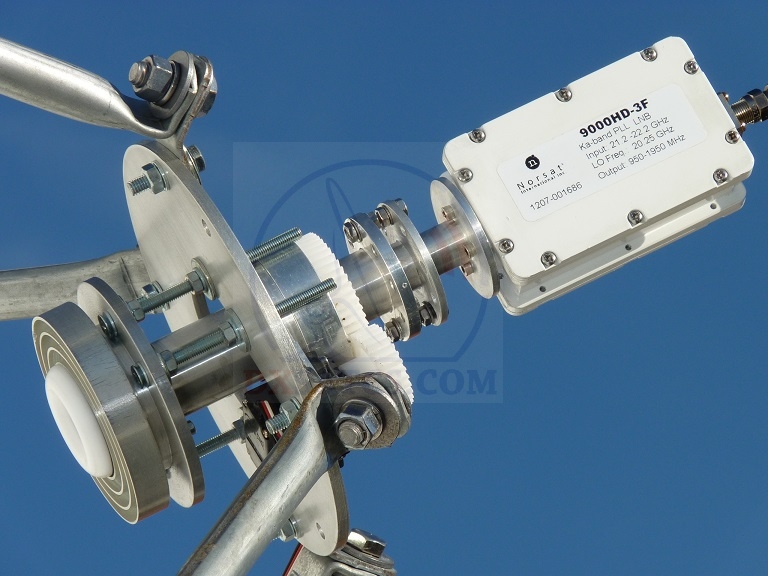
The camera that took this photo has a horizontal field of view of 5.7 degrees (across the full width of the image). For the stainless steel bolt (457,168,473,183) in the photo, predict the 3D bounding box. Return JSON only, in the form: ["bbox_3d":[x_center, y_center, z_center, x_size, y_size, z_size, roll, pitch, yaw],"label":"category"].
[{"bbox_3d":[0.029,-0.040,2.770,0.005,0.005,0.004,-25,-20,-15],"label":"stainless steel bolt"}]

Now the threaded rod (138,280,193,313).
[{"bbox_3d":[-0.080,0.003,2.825,0.021,0.005,0.005,-25,0,-12],"label":"threaded rod"}]

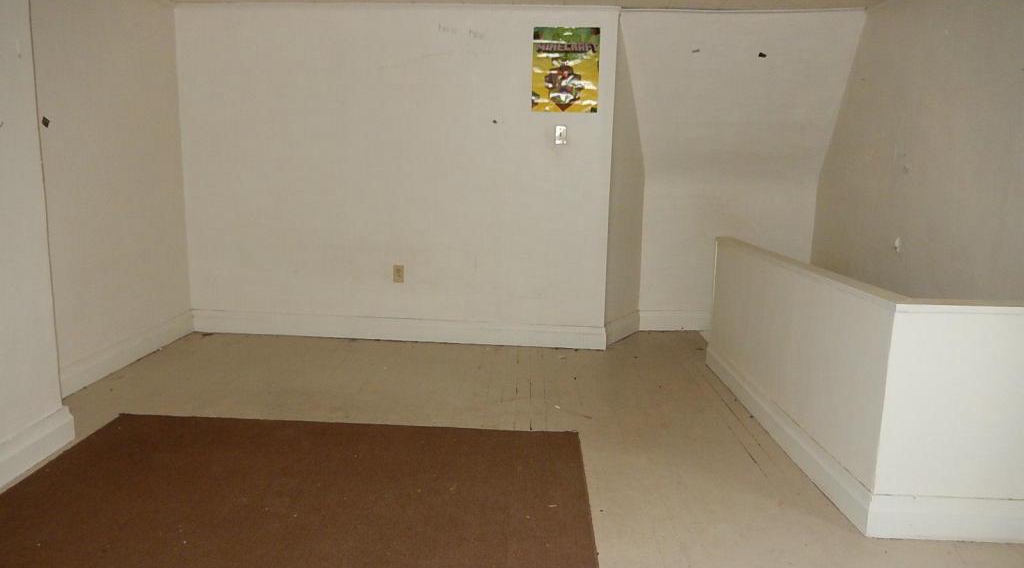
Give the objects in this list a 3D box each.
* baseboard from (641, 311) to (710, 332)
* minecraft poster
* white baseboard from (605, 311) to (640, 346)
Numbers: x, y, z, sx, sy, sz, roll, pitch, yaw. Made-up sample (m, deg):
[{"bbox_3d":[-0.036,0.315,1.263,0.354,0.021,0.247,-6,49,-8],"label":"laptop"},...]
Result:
[{"bbox_3d":[1.177,0.265,5.312,0.532,0.149,0.020,1,10,-4],"label":"baseboard"},{"bbox_3d":[0.328,-1.301,4.504,0.401,0.498,0.010,2,10,5],"label":"minecraft poster"},{"bbox_3d":[0.752,0.301,5.045,0.020,0.149,0.561,7,11,32],"label":"white baseboard"}]

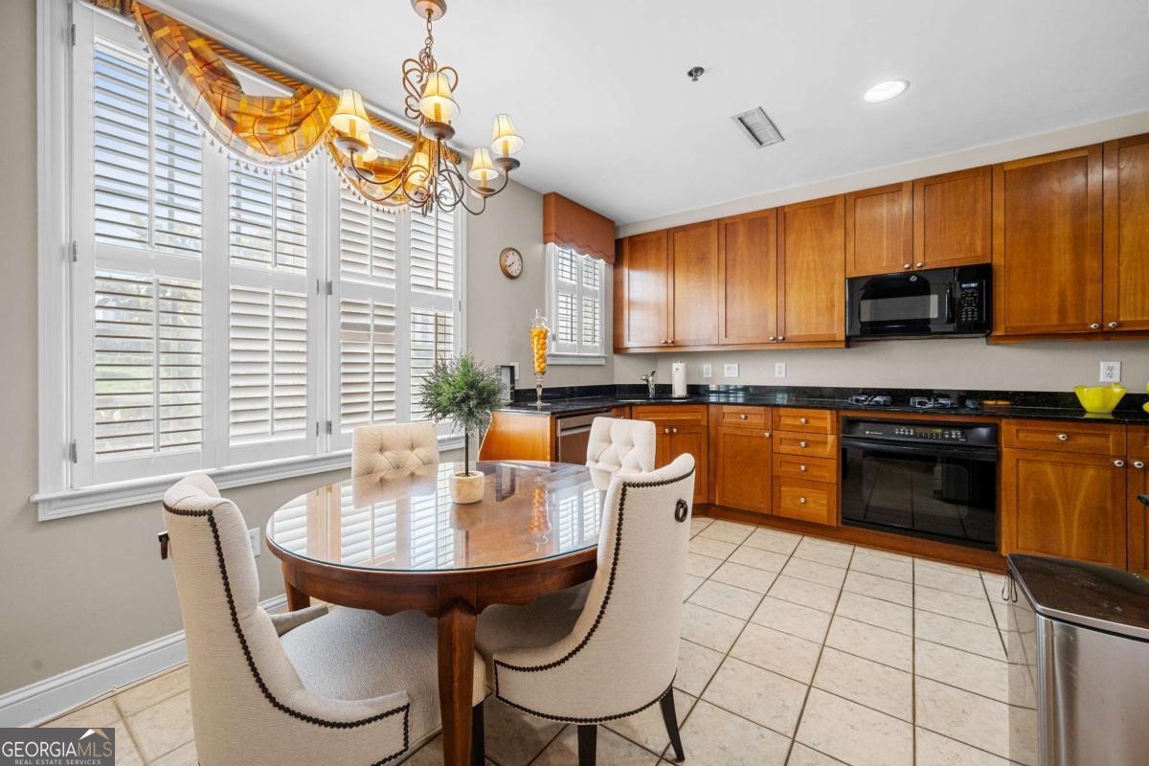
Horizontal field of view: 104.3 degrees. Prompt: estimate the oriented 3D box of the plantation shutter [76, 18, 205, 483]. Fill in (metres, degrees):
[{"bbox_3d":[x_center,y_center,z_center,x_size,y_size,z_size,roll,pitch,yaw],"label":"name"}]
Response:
[{"bbox_3d":[-1.617,-0.486,1.704,0.050,1.689,0.388,1,1,37],"label":"plantation shutter"}]

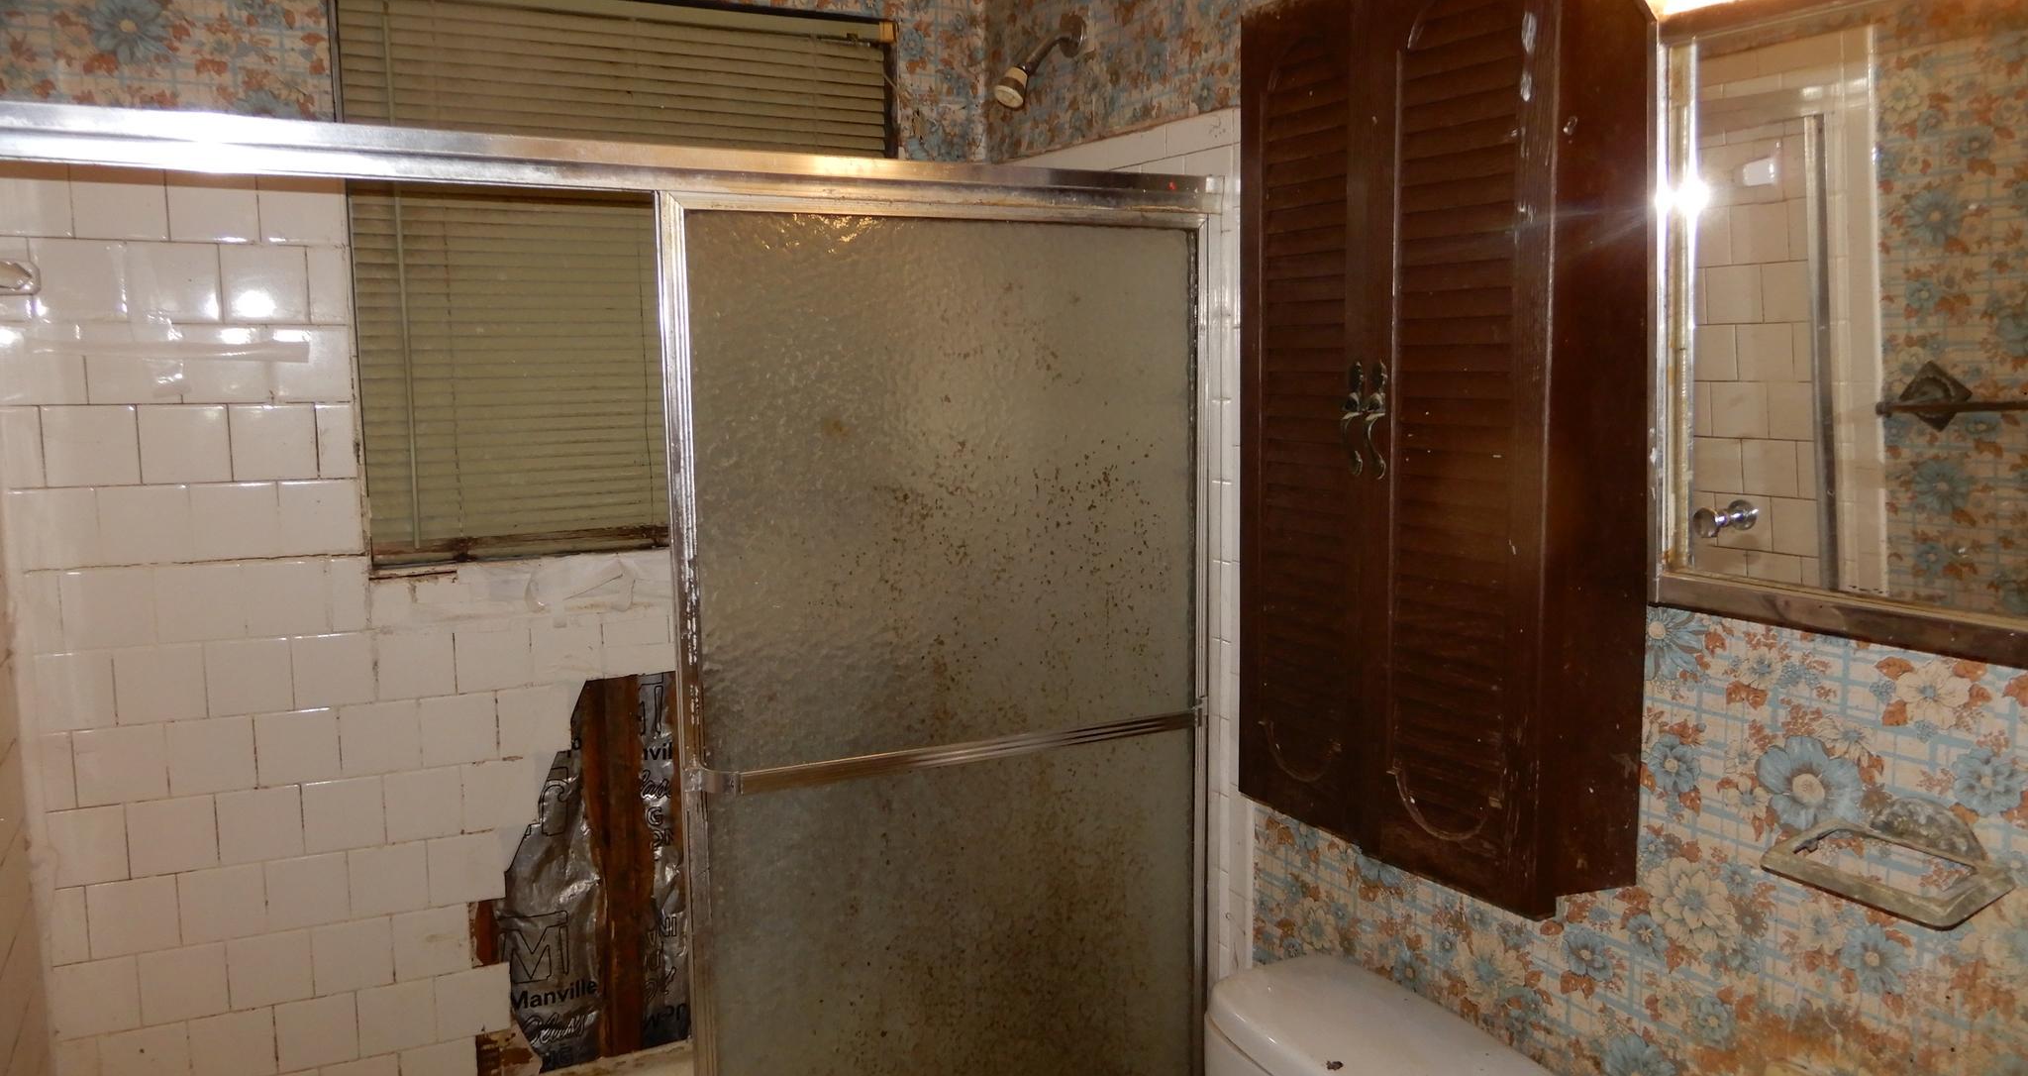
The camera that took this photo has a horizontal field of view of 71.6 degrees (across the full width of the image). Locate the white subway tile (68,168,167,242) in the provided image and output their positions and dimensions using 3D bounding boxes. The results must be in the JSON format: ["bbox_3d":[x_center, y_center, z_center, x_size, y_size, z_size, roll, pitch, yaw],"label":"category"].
[{"bbox_3d":[-1.176,-0.446,1.851,0.108,0.108,0.009,-4,9,-25],"label":"white subway tile"}]

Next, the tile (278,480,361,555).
[{"bbox_3d":[-0.993,-0.029,2.022,0.104,0.108,0.008,-4,8,-25],"label":"tile"}]

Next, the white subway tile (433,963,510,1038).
[{"bbox_3d":[-0.834,0.718,2.174,0.108,0.108,0.009,-4,9,-25],"label":"white subway tile"}]

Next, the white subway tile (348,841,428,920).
[{"bbox_3d":[-0.940,0.513,2.116,0.108,0.108,0.008,-4,8,-25],"label":"white subway tile"}]

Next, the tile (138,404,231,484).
[{"bbox_3d":[-1.153,-0.130,1.953,0.108,0.108,0.009,-4,7,-27],"label":"tile"}]

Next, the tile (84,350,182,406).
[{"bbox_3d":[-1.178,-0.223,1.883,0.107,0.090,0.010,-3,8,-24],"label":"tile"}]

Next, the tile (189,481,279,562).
[{"bbox_3d":[-1.079,-0.021,1.956,0.108,0.108,0.009,-4,9,-25],"label":"tile"}]

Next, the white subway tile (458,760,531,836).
[{"bbox_3d":[-0.809,0.404,2.187,0.103,0.108,0.009,-4,7,-27],"label":"white subway tile"}]

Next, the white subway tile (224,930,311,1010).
[{"bbox_3d":[-1.092,0.630,2.057,0.108,0.108,0.009,-4,7,-28],"label":"white subway tile"}]

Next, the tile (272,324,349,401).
[{"bbox_3d":[-0.982,-0.242,1.970,0.102,0.108,0.009,-4,9,-25],"label":"tile"}]

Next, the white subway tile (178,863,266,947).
[{"bbox_3d":[-1.140,0.524,2.025,0.108,0.108,0.009,-4,7,-27],"label":"white subway tile"}]

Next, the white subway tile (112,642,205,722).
[{"bbox_3d":[-1.185,0.201,1.955,0.108,0.108,0.009,-4,7,-25],"label":"white subway tile"}]

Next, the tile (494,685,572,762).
[{"bbox_3d":[-0.741,0.282,2.171,0.108,0.108,0.009,-4,7,-25],"label":"tile"}]

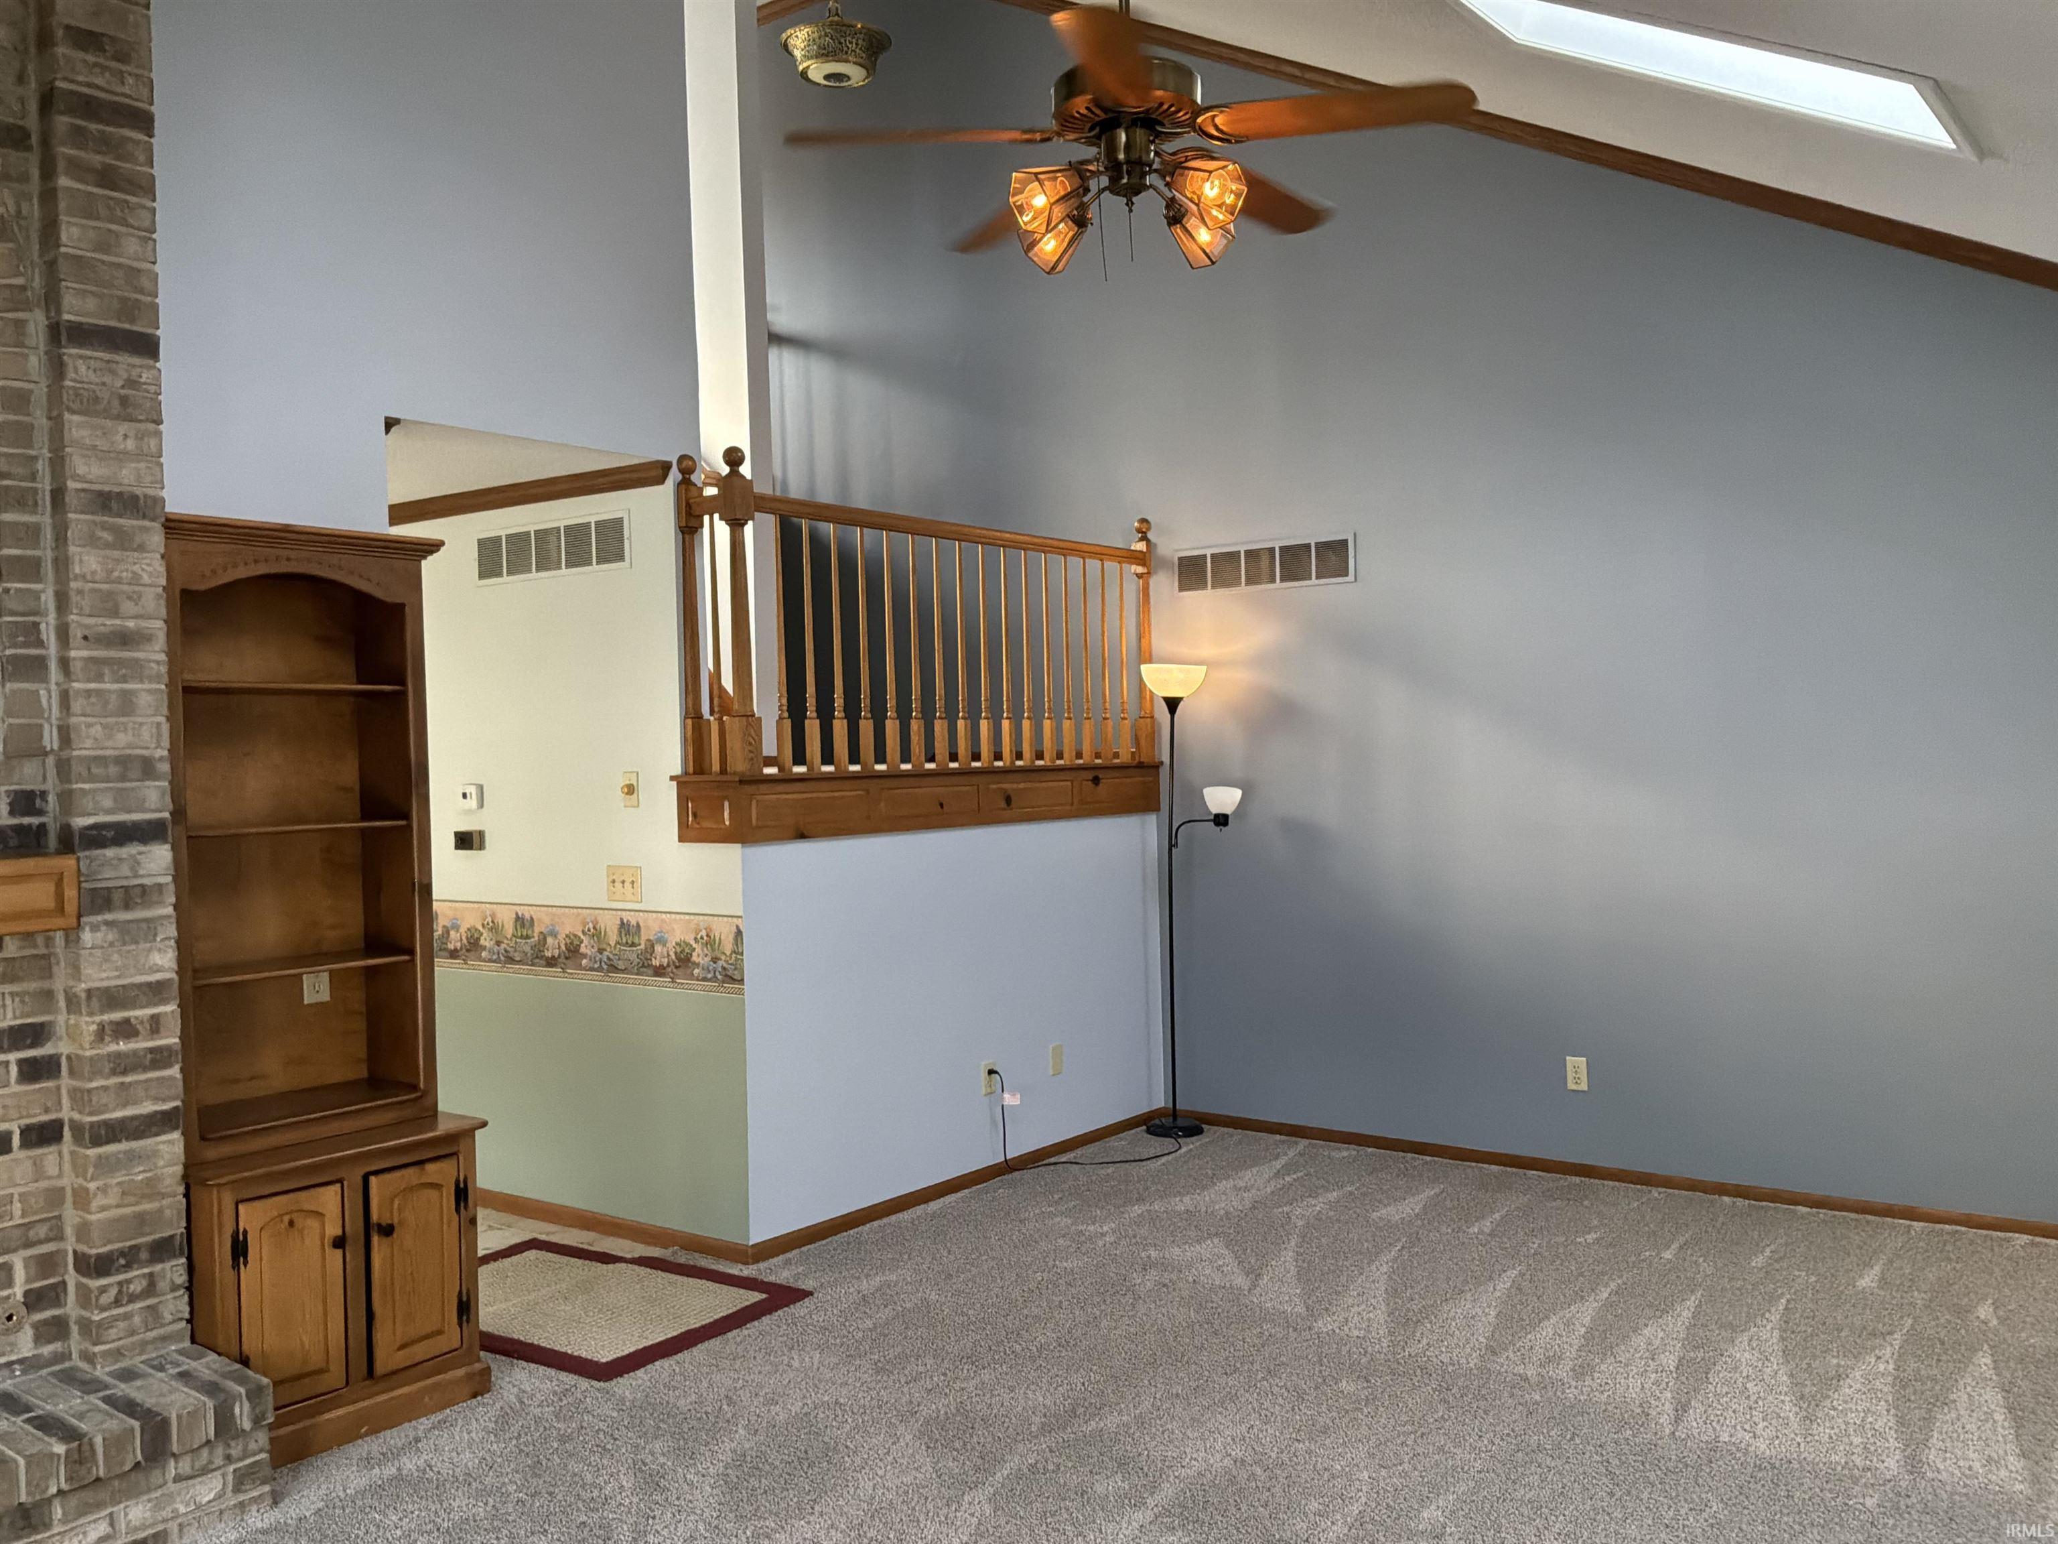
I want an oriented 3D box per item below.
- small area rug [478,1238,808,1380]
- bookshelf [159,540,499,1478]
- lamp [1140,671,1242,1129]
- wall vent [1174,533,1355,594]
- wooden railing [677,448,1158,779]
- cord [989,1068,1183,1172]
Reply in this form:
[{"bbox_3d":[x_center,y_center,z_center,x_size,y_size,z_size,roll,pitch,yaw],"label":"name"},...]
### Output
[{"bbox_3d":[-1.298,1.474,4.661,1.119,0.012,0.754,-1,1,33],"label":"small area rug"},{"bbox_3d":[-1.658,0.474,3.833,0.389,2.055,0.684,0,1,36],"label":"bookshelf"},{"bbox_3d":[0.650,0.496,6.535,0.384,1.830,0.253,-1,1,5],"label":"lamp"},{"bbox_3d":[0.916,-0.807,6.536,0.792,0.185,0.025,0,1,36],"label":"wall vent"},{"bbox_3d":[-0.280,-0.508,5.967,0.314,1.002,2.387,0,1,36],"label":"wooden railing"},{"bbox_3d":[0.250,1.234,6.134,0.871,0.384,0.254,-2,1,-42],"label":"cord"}]

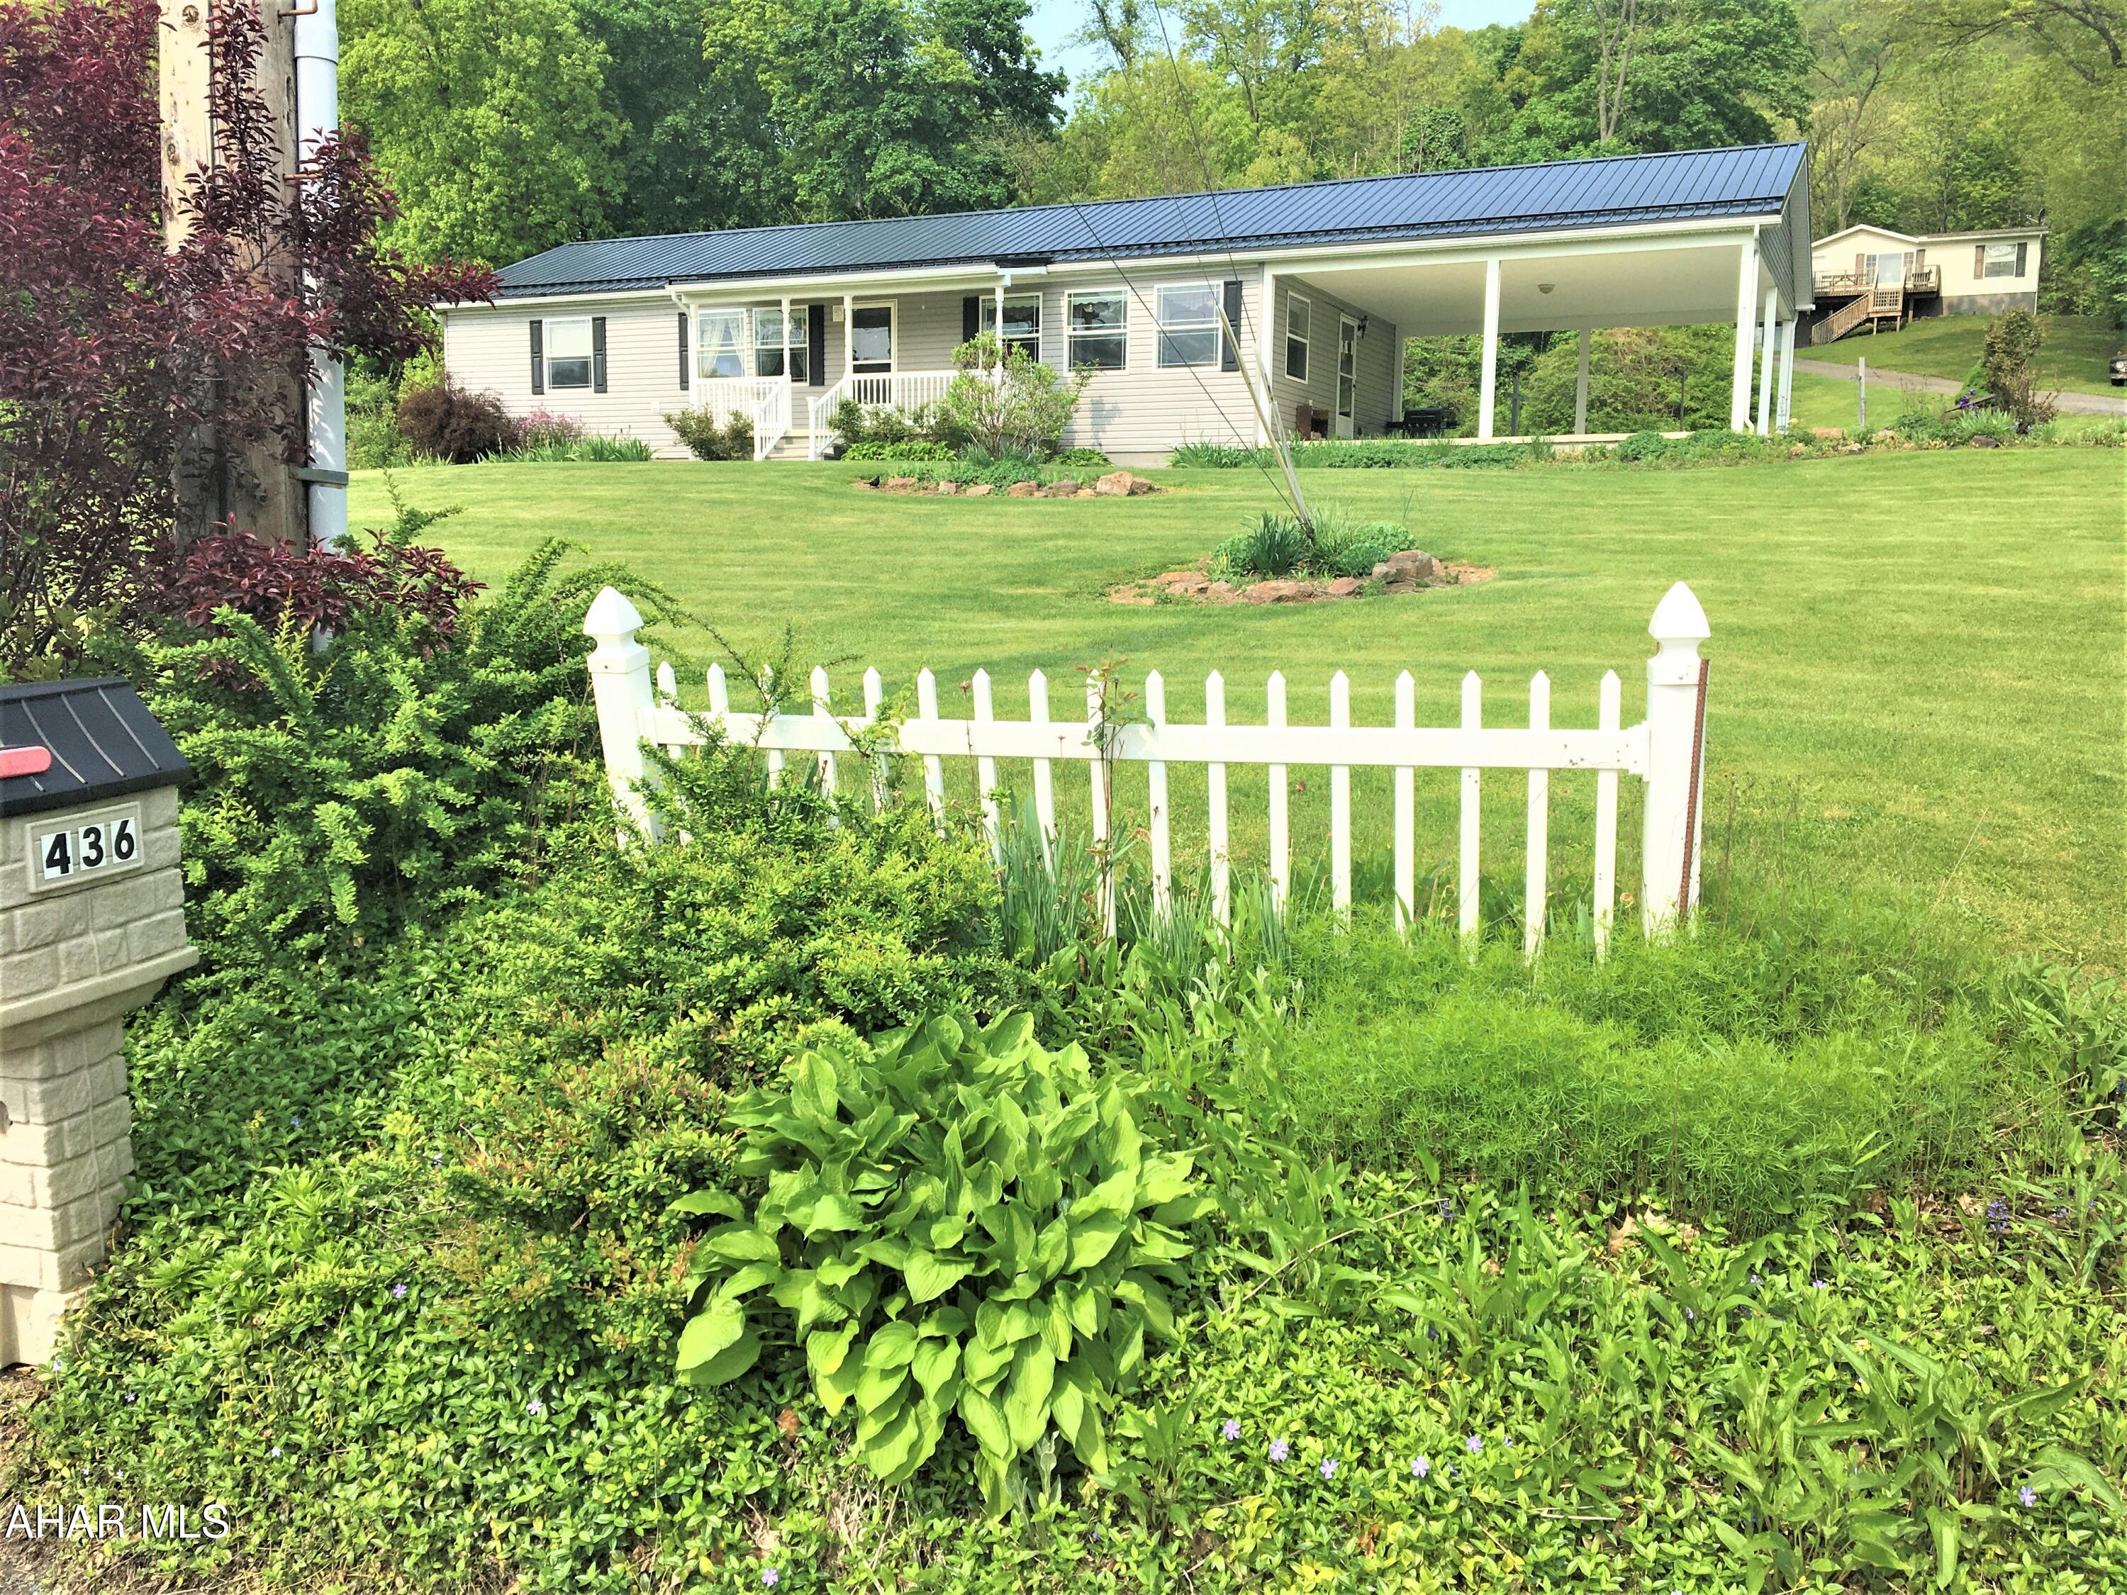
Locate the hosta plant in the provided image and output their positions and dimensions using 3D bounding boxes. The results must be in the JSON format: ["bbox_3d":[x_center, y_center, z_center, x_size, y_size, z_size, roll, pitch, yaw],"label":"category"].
[{"bbox_3d":[-0.218,0.781,3.147,0.932,0.640,0.885,1,7,-4],"label":"hosta plant"}]

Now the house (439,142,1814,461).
[{"bbox_3d":[0.292,-8.445,33.072,24.716,5.199,8.973,4,8,26],"label":"house"}]

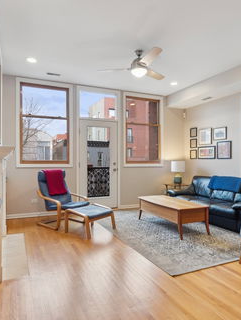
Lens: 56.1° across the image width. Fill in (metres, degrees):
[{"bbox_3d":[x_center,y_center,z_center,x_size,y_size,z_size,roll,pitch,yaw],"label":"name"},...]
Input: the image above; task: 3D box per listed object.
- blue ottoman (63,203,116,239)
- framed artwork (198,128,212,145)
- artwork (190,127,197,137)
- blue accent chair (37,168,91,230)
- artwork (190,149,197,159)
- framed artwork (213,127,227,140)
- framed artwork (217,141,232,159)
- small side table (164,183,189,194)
[{"bbox_3d":[-0.512,1.005,3.824,0.540,0.390,0.600,0,0,33],"label":"blue ottoman"},{"bbox_3d":[2.108,-0.576,5.606,0.025,0.394,0.409,0,0,-24],"label":"framed artwork"},{"bbox_3d":[1.939,-0.722,5.982,0.025,0.254,0.242,0,0,-24],"label":"artwork"},{"bbox_3d":[-1.123,0.700,4.303,0.790,1.000,0.680,0,0,35],"label":"blue accent chair"},{"bbox_3d":[1.939,-0.136,5.982,0.025,0.241,0.242,0,0,-24],"label":"artwork"},{"bbox_3d":[2.293,-0.593,5.194,0.025,0.282,0.356,0,0,-24],"label":"framed artwork"},{"bbox_3d":[2.340,-0.210,5.088,0.025,0.394,0.374,0,0,-24],"label":"framed artwork"},{"bbox_3d":[1.492,0.920,5.886,0.500,0.560,0.500,0,0,-24],"label":"small side table"}]

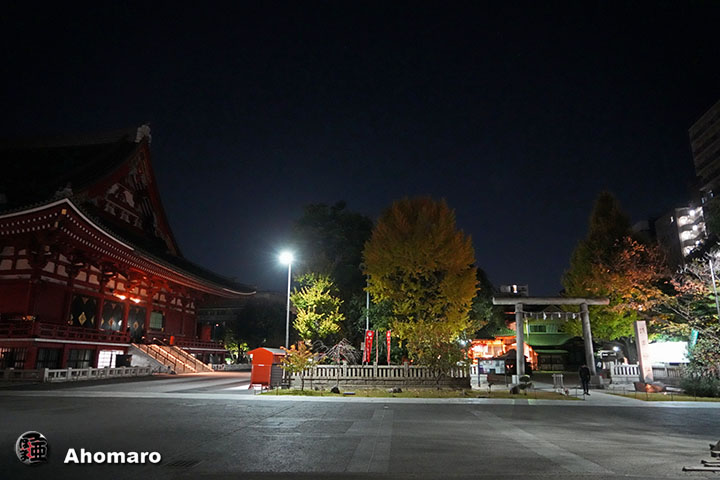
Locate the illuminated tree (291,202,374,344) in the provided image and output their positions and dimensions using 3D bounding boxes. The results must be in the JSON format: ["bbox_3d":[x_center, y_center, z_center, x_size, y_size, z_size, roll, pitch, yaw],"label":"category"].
[{"bbox_3d":[-2.404,4.080,39.921,7.200,15.200,7.200,0,-14,3],"label":"illuminated tree"}]

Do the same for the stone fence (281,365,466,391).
[{"bbox_3d":[1.301,9.056,32.031,12.500,1.680,0.450,0,-14,3],"label":"stone fence"}]

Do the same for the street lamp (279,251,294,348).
[{"bbox_3d":[-5.237,5.560,34.313,0.800,9.500,0.700,0,-14,3],"label":"street lamp"}]

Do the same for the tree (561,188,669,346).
[{"bbox_3d":[24.227,4.276,45.176,10.000,17.800,9.500,0,-14,3],"label":"tree"}]

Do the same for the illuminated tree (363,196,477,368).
[{"bbox_3d":[4.690,3.633,37.591,9.000,15.000,9.000,0,-14,3],"label":"illuminated tree"}]

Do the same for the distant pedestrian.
[{"bbox_3d":[12.726,7.877,27.178,0.550,1.700,0.380,-3,-15,11],"label":"distant pedestrian"}]

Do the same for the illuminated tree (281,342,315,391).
[{"bbox_3d":[-3.826,7.774,29.635,2.100,2.900,2.100,0,-14,3],"label":"illuminated tree"}]

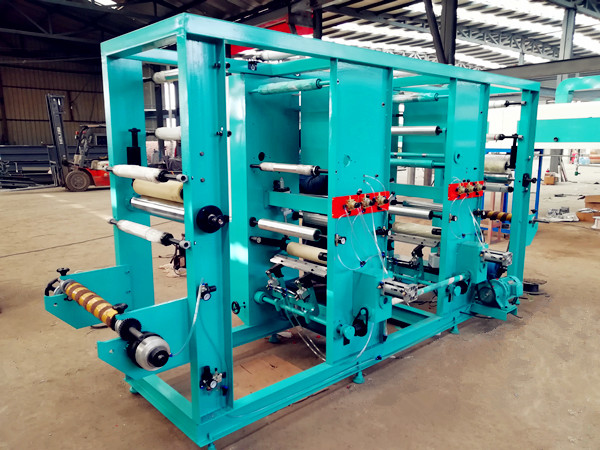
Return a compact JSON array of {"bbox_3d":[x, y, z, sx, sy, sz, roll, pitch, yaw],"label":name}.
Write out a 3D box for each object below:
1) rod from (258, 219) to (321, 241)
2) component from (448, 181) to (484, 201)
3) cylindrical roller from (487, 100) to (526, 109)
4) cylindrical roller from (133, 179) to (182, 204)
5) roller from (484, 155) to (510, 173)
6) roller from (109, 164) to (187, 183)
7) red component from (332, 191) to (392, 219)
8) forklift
[{"bbox_3d":[-0.086,0.031,3.122,0.063,0.063,0.630,-9,14,-41],"label":"rod"},{"bbox_3d":[1.329,-0.268,3.664,0.545,0.122,0.080,-9,14,-41],"label":"component"},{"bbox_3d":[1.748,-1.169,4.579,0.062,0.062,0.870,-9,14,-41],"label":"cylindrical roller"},{"bbox_3d":[-0.751,-0.183,2.586,0.099,0.099,0.725,-10,14,-42],"label":"cylindrical roller"},{"bbox_3d":[1.825,-0.629,4.772,0.155,0.155,0.620,-9,14,-41],"label":"roller"},{"bbox_3d":[-0.796,-0.258,2.356,0.060,0.060,0.890,-9,14,-41],"label":"roller"},{"bbox_3d":[0.399,-0.123,2.838,0.530,0.122,0.080,-9,14,-41],"label":"red component"},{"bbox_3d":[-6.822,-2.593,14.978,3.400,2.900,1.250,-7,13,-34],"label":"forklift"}]

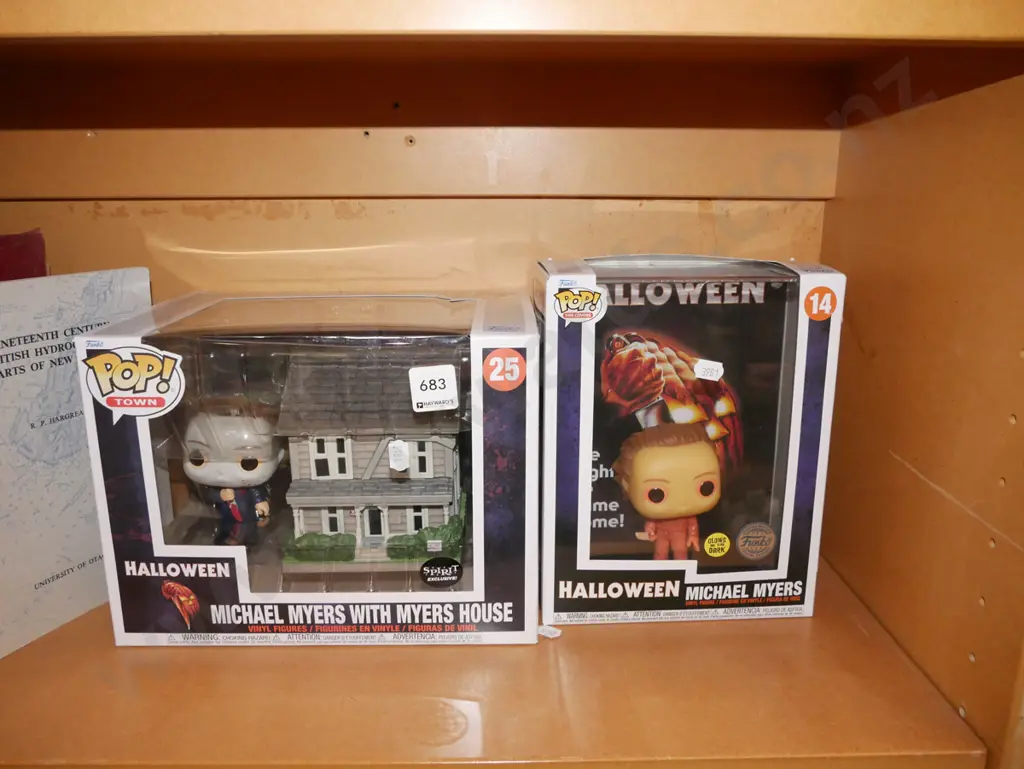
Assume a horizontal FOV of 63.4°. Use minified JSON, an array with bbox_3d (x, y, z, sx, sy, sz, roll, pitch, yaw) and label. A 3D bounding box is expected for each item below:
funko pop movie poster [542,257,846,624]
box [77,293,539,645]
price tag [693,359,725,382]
[{"bbox_3d":[0.106,0.035,0.549,0.176,0.223,0.082,-1,14,-3],"label":"funko pop movie poster"},{"bbox_3d":[-0.114,0.045,0.574,0.258,0.192,0.183,0,14,-1],"label":"box"},{"bbox_3d":[0.128,-0.009,0.535,0.020,0.012,0.001,10,13,-6],"label":"price tag"}]

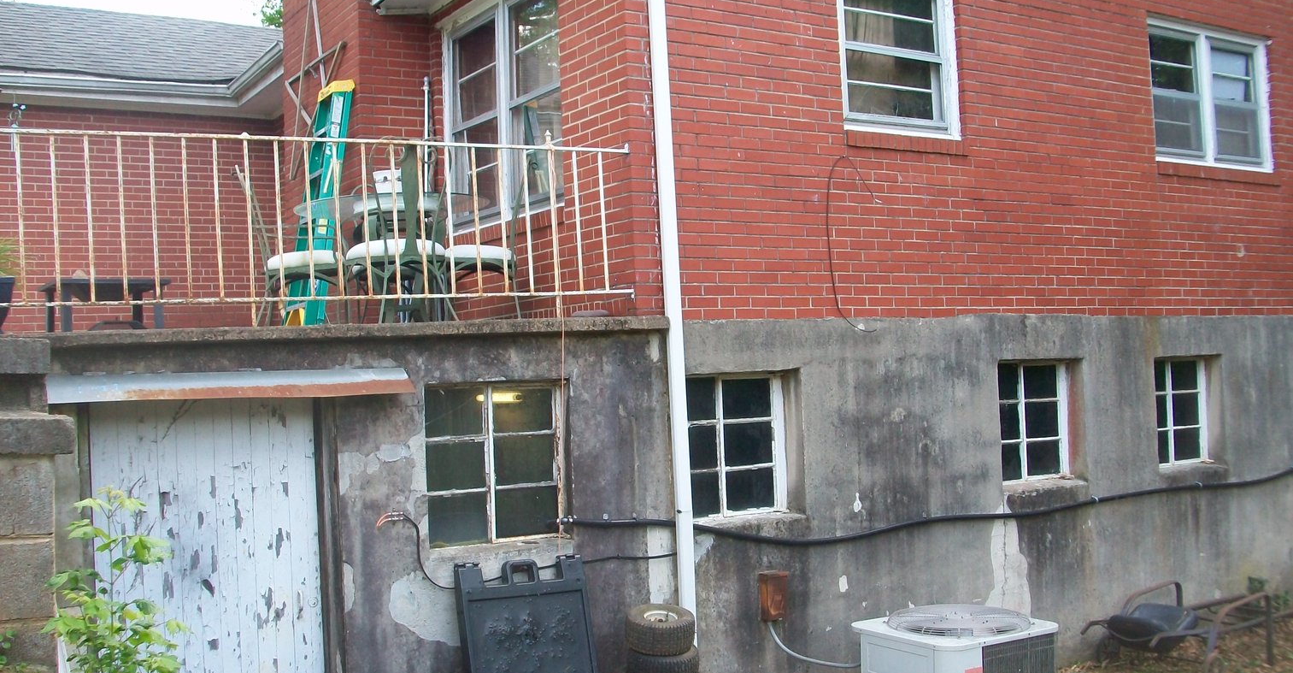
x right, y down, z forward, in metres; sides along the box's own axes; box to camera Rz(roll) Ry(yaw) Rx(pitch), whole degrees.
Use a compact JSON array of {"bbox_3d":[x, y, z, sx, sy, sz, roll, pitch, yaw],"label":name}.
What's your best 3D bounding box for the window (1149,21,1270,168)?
[{"bbox_3d":[4.226,-1.778,9.517,1.540,1.020,0.120,-1,-3,-33],"label":"window"}]

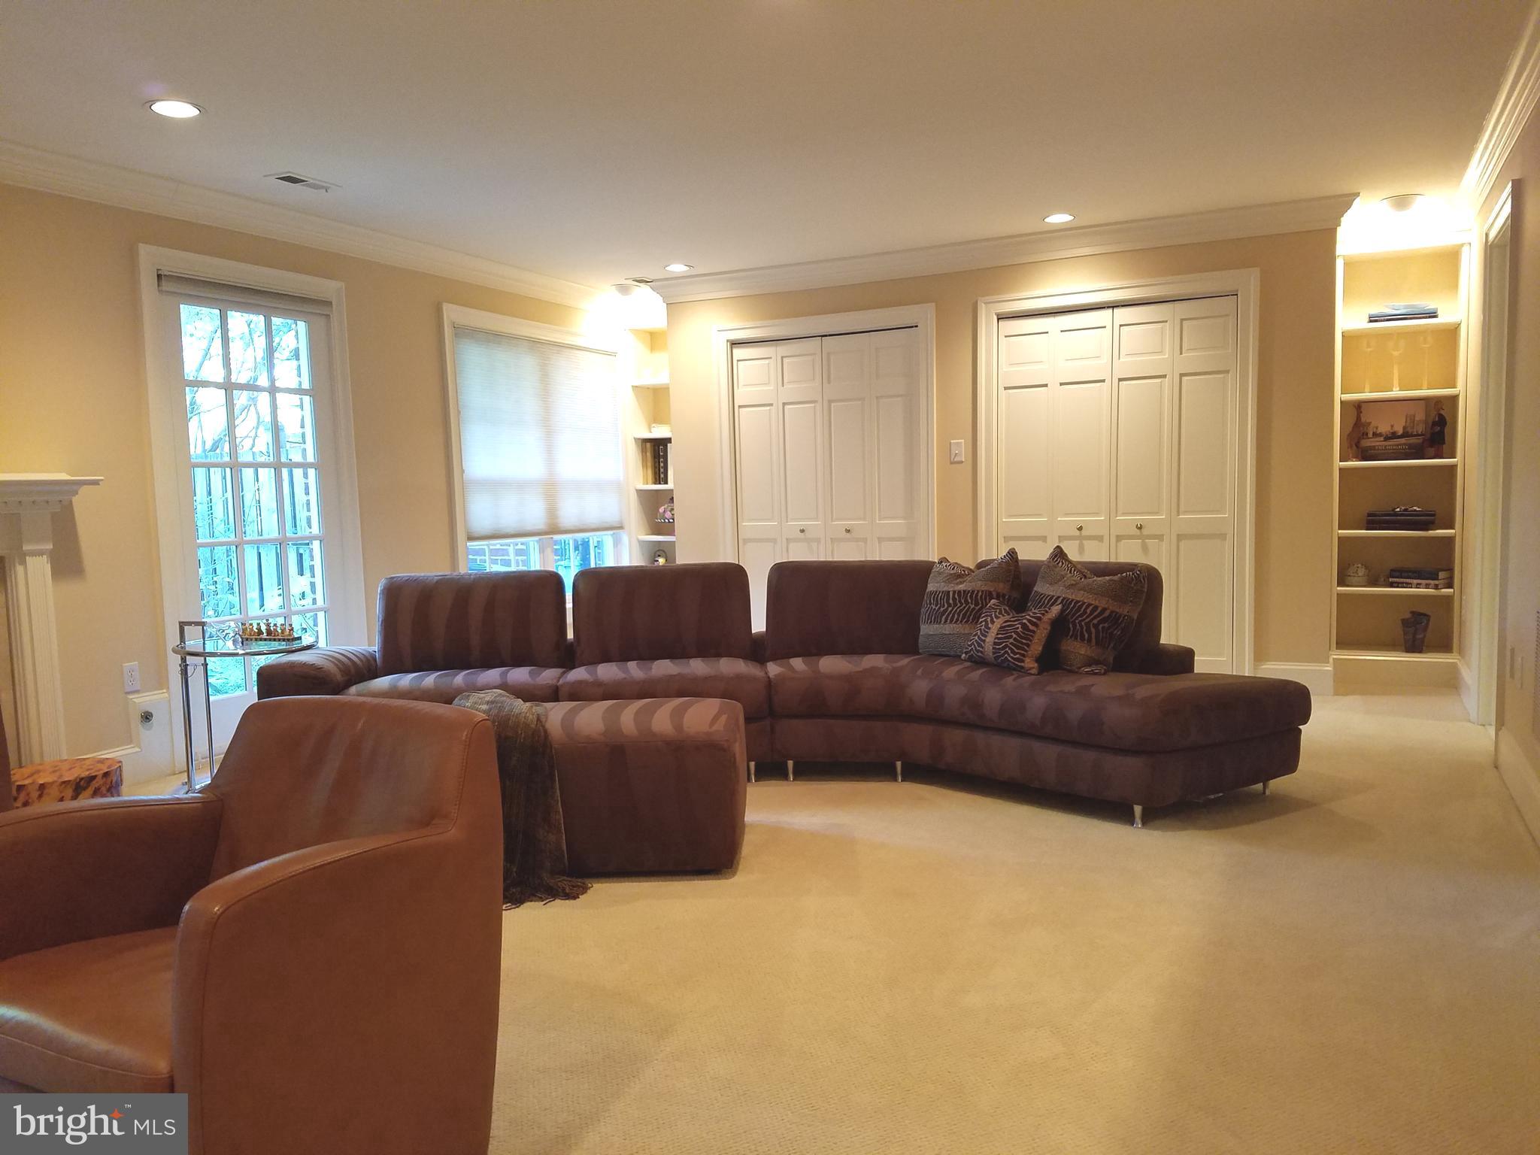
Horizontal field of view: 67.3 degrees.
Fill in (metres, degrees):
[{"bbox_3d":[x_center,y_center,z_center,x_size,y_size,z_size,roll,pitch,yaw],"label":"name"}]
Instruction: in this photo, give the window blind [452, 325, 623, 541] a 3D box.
[{"bbox_3d":[-1.367,-0.857,7.111,0.050,1.190,1.570,1,5,26],"label":"window blind"}]

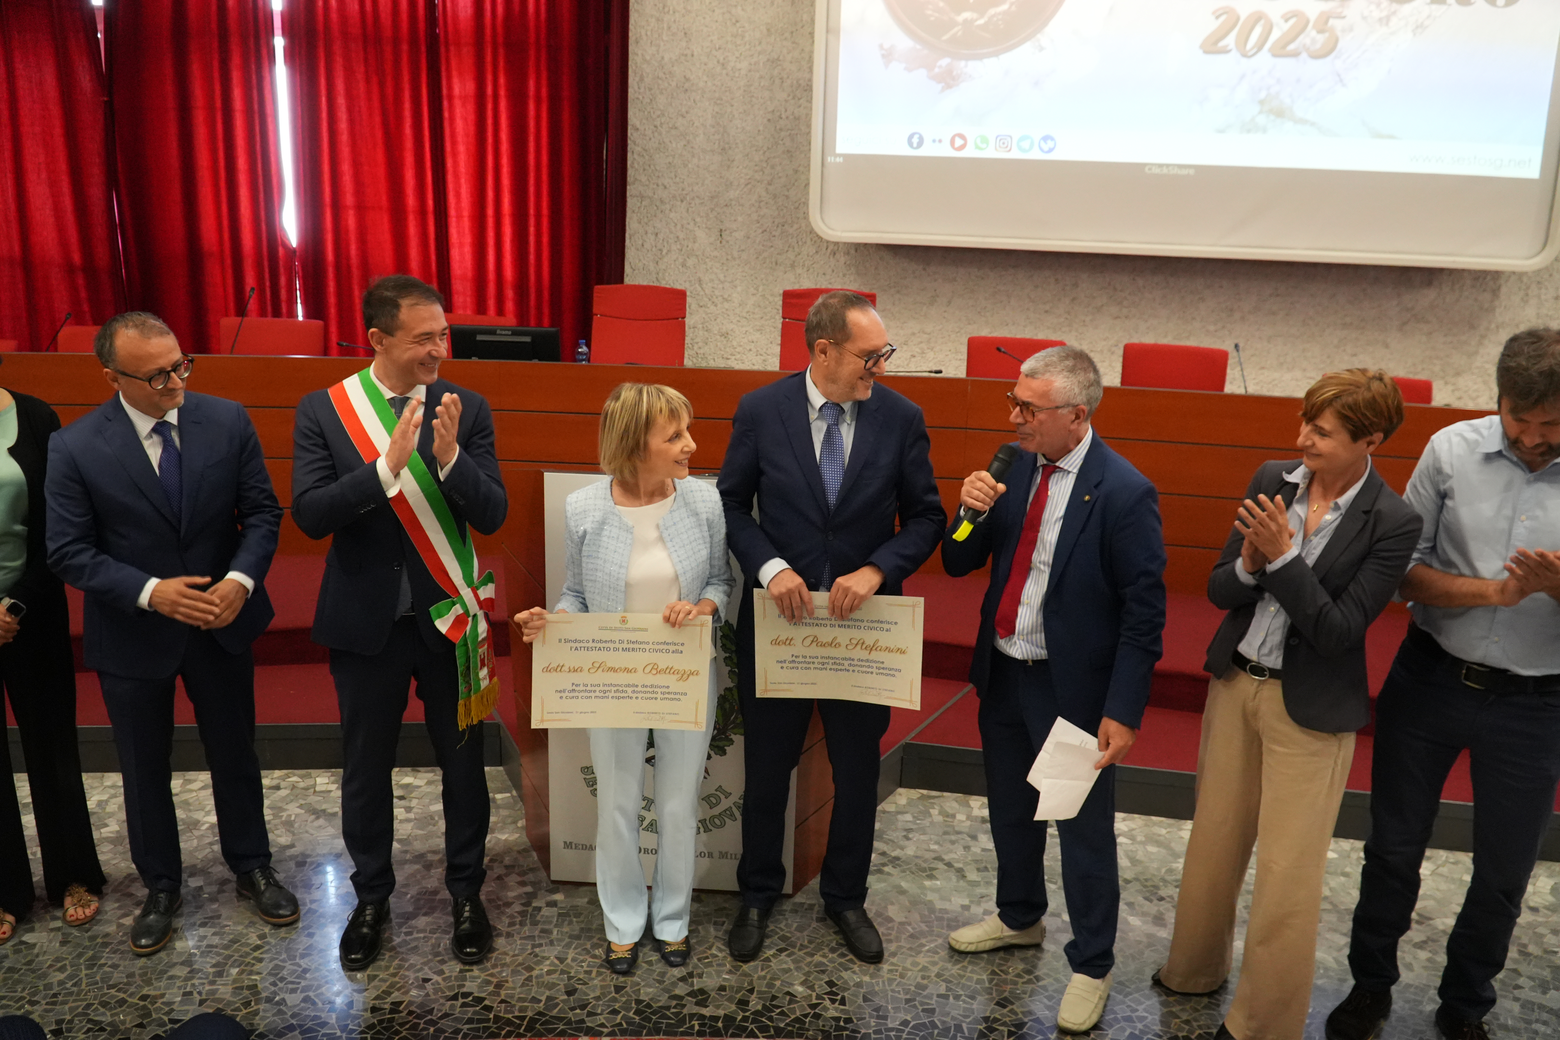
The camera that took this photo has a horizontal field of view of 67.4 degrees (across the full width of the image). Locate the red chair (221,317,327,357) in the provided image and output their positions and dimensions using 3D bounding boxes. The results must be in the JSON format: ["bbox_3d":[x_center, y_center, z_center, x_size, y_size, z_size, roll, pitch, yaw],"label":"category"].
[{"bbox_3d":[-2.810,-0.581,6.339,0.600,1.000,0.600,2,12,-2],"label":"red chair"}]

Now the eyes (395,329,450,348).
[{"bbox_3d":[-0.858,-0.435,2.800,0.120,0.035,0.050,-14,22,-39],"label":"eyes"}]

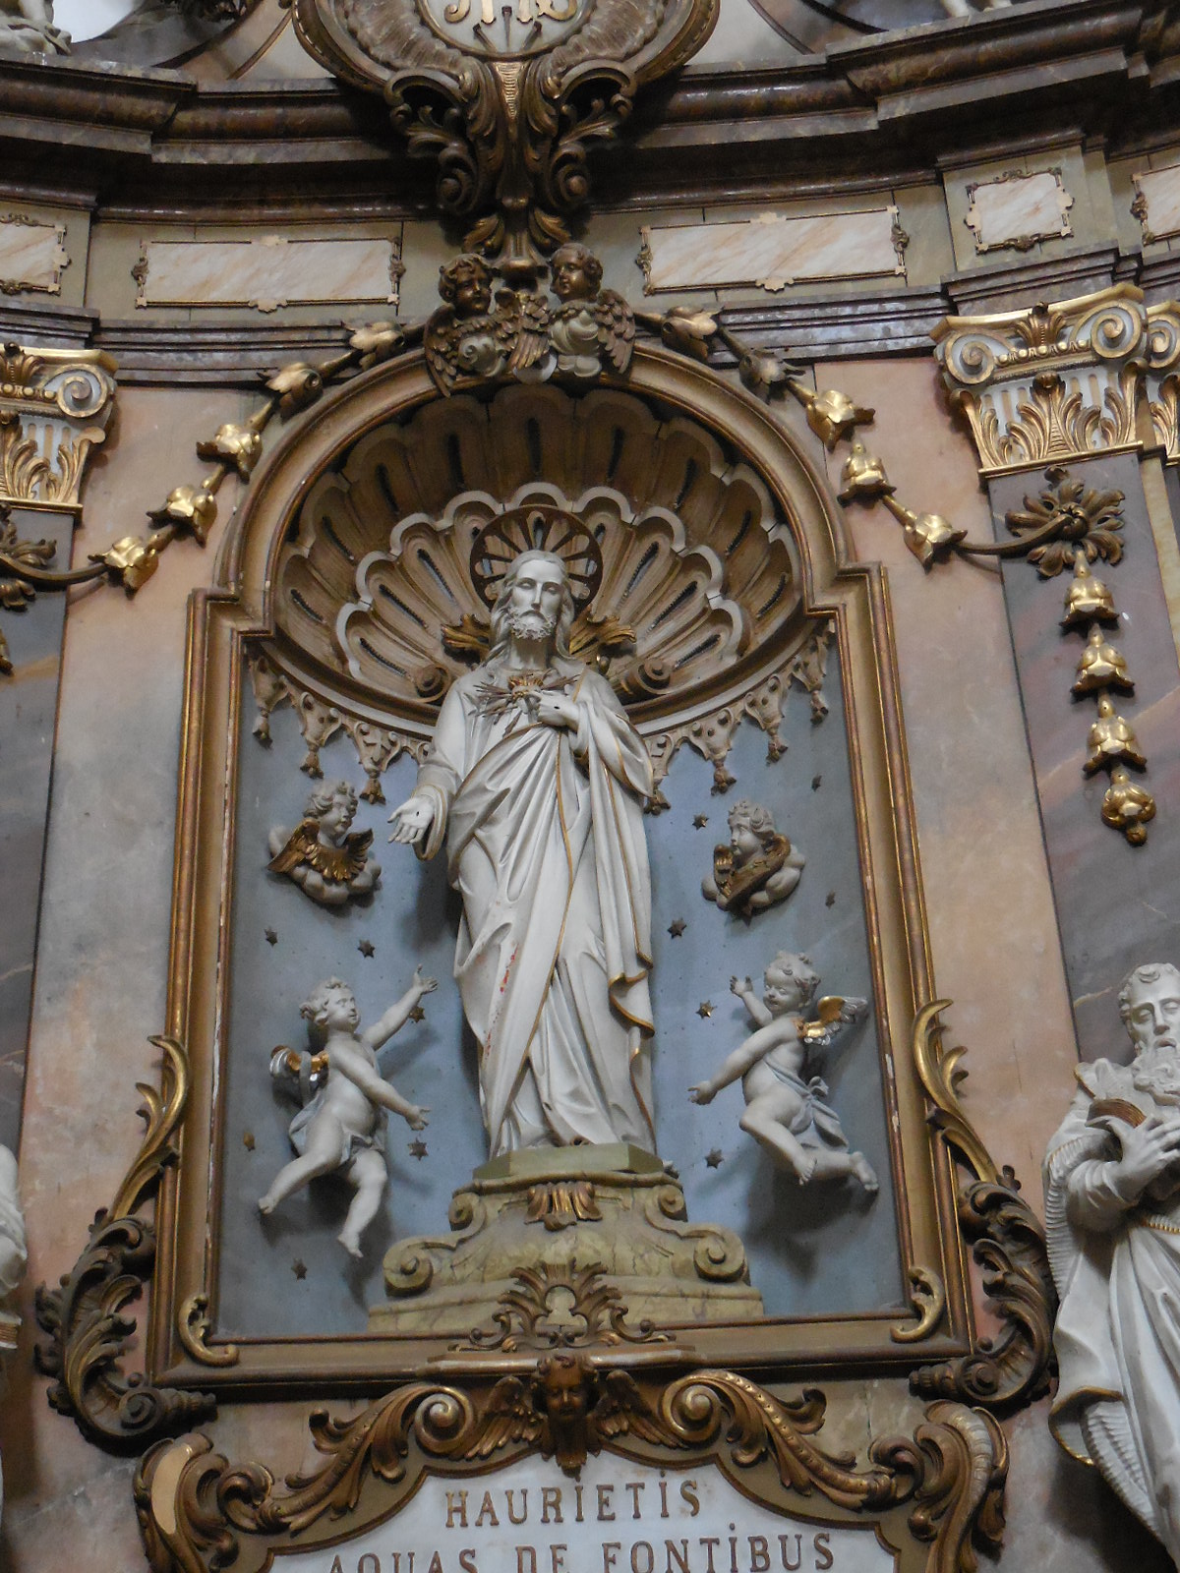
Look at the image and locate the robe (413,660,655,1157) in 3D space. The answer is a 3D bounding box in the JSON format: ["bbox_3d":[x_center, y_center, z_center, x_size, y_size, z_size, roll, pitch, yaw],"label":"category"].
[{"bbox_3d":[-0.175,0.348,7.345,0.752,1.614,0.580,-2,-28,0],"label":"robe"}]

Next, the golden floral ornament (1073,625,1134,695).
[{"bbox_3d":[1.572,-0.388,7.241,0.187,0.208,0.150,-9,-29,12],"label":"golden floral ornament"}]

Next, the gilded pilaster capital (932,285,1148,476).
[{"bbox_3d":[1.361,-1.232,7.170,0.623,0.590,0.270,-9,-31,12],"label":"gilded pilaster capital"}]

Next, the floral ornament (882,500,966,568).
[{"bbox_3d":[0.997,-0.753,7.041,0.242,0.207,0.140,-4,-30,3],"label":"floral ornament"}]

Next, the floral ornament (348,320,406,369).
[{"bbox_3d":[-0.711,-1.477,7.902,0.194,0.151,0.140,-2,-28,0],"label":"floral ornament"}]

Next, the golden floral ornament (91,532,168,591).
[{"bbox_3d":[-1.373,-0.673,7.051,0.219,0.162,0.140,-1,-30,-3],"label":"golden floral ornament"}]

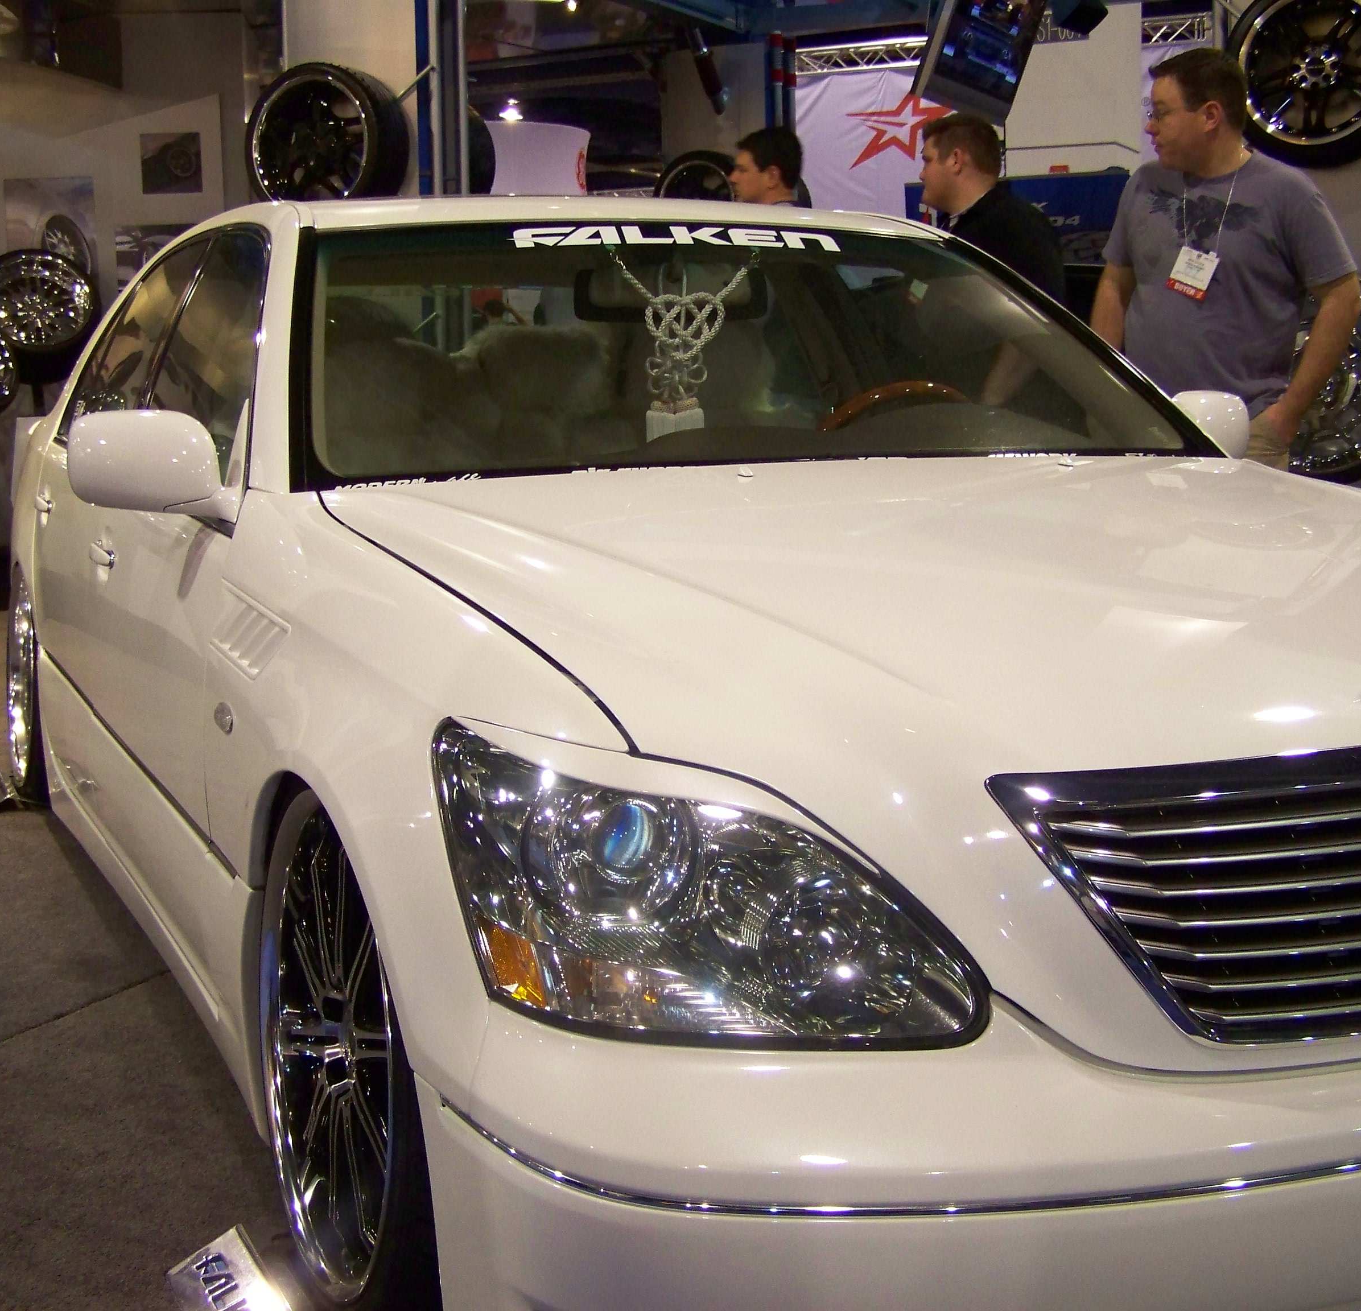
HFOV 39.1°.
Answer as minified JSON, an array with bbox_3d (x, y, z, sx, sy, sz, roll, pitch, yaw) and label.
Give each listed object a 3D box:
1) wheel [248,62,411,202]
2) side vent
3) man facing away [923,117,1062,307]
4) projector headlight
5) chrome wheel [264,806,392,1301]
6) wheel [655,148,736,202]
[{"bbox_3d":[-1.461,-2.116,8.014,0.680,0.680,0.250,3,9,23],"label":"wheel"},{"bbox_3d":[-0.499,-0.029,2.265,0.035,0.100,0.310,-4,9,-24],"label":"side vent"},{"bbox_3d":[0.842,-0.585,5.187,0.380,1.730,0.510,-2,8,-11],"label":"man facing away"},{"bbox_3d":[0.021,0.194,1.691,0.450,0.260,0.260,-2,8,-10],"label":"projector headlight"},{"bbox_3d":[-0.284,0.415,2.107,0.220,0.530,0.530,-4,9,-24],"label":"chrome wheel"},{"bbox_3d":[0.185,-2.649,11.397,0.680,0.680,0.250,6,12,37],"label":"wheel"}]

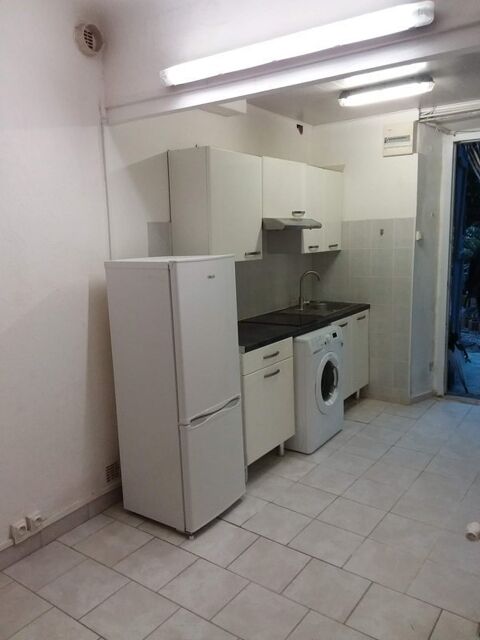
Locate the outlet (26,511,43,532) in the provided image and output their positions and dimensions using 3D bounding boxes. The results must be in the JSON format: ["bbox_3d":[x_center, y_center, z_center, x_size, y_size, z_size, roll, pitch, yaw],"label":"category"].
[{"bbox_3d":[-1.061,1.044,2.594,0.045,0.082,0.081,5,12,36],"label":"outlet"}]

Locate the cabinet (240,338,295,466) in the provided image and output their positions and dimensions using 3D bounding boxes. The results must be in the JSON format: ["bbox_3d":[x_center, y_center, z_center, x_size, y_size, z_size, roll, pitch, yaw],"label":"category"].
[{"bbox_3d":[-0.013,0.511,3.527,0.573,0.750,0.597,5,12,36],"label":"cabinet"}]

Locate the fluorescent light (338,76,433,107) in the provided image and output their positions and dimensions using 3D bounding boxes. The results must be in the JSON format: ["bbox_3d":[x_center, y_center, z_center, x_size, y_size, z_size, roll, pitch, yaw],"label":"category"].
[{"bbox_3d":[0.999,-1.575,3.443,0.625,0.096,0.100,5,12,36],"label":"fluorescent light"}]

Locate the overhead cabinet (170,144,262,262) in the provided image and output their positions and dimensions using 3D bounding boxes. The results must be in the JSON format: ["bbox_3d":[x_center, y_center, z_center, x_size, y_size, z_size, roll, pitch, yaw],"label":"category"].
[{"bbox_3d":[-0.138,-0.766,3.445,0.320,0.717,0.600,5,12,36],"label":"overhead cabinet"}]

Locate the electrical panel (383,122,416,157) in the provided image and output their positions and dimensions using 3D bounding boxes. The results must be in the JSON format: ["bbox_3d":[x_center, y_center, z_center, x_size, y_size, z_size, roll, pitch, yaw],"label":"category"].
[{"bbox_3d":[1.369,-1.528,4.242,0.255,0.260,0.100,5,12,36],"label":"electrical panel"}]

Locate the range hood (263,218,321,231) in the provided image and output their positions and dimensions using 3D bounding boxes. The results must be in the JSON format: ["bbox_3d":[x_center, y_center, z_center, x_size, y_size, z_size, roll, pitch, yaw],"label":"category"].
[{"bbox_3d":[0.290,-0.734,3.896,0.480,0.103,0.600,5,12,36],"label":"range hood"}]

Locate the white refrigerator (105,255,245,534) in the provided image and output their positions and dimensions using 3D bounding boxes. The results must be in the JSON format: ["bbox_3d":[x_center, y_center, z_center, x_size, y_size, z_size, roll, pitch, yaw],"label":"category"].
[{"bbox_3d":[-0.342,0.393,2.853,0.515,1.480,0.515,4,11,35],"label":"white refrigerator"}]

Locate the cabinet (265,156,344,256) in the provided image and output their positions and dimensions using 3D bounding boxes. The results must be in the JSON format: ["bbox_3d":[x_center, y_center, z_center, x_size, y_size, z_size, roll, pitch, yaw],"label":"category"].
[{"bbox_3d":[0.442,-0.917,4.230,0.320,0.717,1.375,5,12,36],"label":"cabinet"}]

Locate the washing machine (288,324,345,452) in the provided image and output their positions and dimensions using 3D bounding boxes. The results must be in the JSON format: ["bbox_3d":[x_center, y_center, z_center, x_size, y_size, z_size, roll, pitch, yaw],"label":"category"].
[{"bbox_3d":[0.432,0.503,3.952,0.575,0.849,0.594,5,12,36],"label":"washing machine"}]

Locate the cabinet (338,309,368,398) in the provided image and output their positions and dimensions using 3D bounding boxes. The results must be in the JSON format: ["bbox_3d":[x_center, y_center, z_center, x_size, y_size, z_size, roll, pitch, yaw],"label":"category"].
[{"bbox_3d":[0.752,0.311,4.564,0.573,0.750,0.804,5,12,36],"label":"cabinet"}]

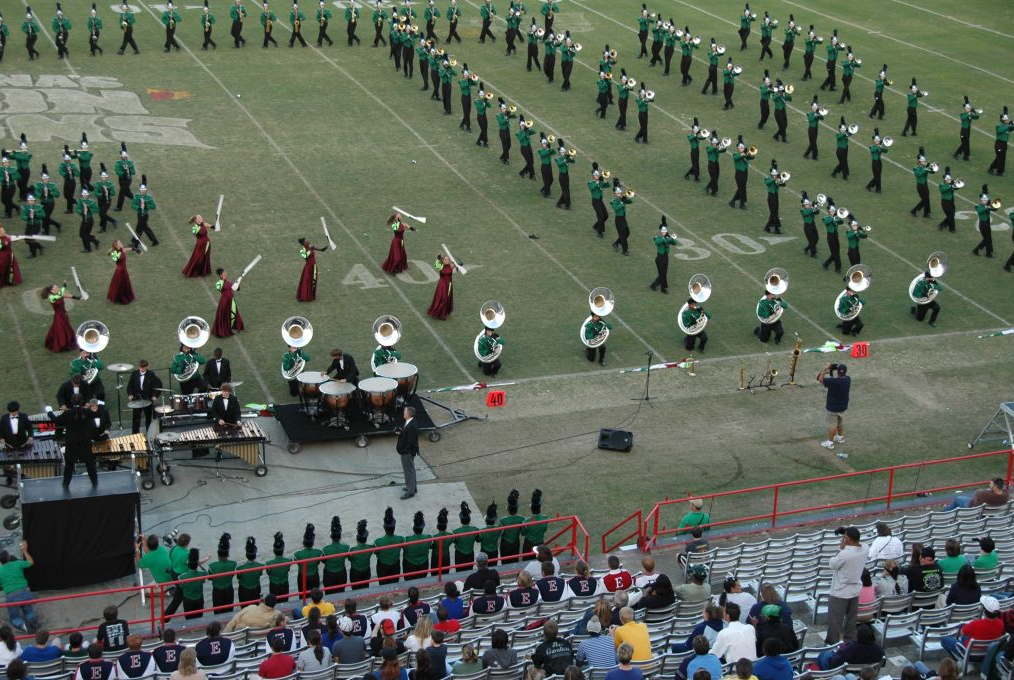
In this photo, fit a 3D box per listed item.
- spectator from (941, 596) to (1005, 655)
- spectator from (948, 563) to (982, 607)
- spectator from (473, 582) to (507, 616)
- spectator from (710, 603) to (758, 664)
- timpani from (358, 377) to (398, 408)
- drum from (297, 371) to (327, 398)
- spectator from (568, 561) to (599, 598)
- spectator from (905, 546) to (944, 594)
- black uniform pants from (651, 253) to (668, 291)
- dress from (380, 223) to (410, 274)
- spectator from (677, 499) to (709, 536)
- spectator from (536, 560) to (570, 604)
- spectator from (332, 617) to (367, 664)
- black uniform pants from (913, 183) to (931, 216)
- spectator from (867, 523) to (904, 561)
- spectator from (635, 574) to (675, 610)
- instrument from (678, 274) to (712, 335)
[{"bbox_3d":[6.070,3.767,24.106,0.520,1.237,0.750,-12,25,-33],"label":"spectator"},{"bbox_3d":[6.361,3.682,26.636,0.500,1.288,0.800,-6,22,-19],"label":"spectator"},{"bbox_3d":[-0.331,3.965,27.429,0.520,1.179,0.750,-8,23,-23],"label":"spectator"},{"bbox_3d":[2.687,3.960,23.512,0.580,1.280,0.820,-11,24,-31],"label":"spectator"},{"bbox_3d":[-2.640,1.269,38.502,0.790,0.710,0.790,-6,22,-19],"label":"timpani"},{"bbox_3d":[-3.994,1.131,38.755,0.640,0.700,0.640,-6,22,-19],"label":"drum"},{"bbox_3d":[1.109,3.873,28.621,0.500,1.260,0.750,-7,22,-22],"label":"spectator"},{"bbox_3d":[5.791,3.536,26.654,0.580,1.280,0.780,-7,23,-22],"label":"spectator"},{"bbox_3d":[3.866,-1.727,46.983,0.360,0.980,0.380,-11,24,-30],"label":"black uniform pants"},{"bbox_3d":[-2.851,-2.444,48.253,0.620,1.270,0.580,18,26,36],"label":"dress"},{"bbox_3d":[3.292,3.569,33.011,0.550,1.740,0.400,-8,23,-24],"label":"spectator"},{"bbox_3d":[0.510,3.888,28.650,0.500,1.360,0.760,-7,23,-22],"label":"spectator"},{"bbox_3d":[-2.299,4.343,25.682,0.520,1.360,0.760,-7,23,-22],"label":"spectator"},{"bbox_3d":[11.980,-4.104,54.136,0.400,0.930,0.560,-15,27,-37],"label":"black uniform pants"},{"bbox_3d":[5.762,3.378,29.319,0.580,1.220,0.720,-9,23,-26],"label":"spectator"},{"bbox_3d":[2.013,3.903,27.133,0.750,1.150,0.580,14,24,29],"label":"spectator"},{"bbox_3d":[4.297,-0.802,42.966,0.700,1.370,0.580,-9,24,-26],"label":"instrument"}]

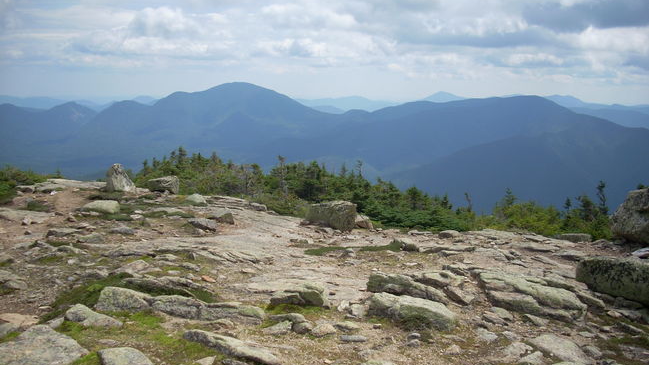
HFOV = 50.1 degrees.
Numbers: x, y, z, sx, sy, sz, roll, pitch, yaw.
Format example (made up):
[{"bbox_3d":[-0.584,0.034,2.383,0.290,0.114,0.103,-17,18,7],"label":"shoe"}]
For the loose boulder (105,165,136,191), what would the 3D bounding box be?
[{"bbox_3d":[-4.607,-0.114,15.677,0.675,0.624,0.506,0,8,0],"label":"loose boulder"}]

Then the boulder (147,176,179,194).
[{"bbox_3d":[-3.600,0.043,15.428,0.666,0.380,0.533,2,8,15],"label":"boulder"}]

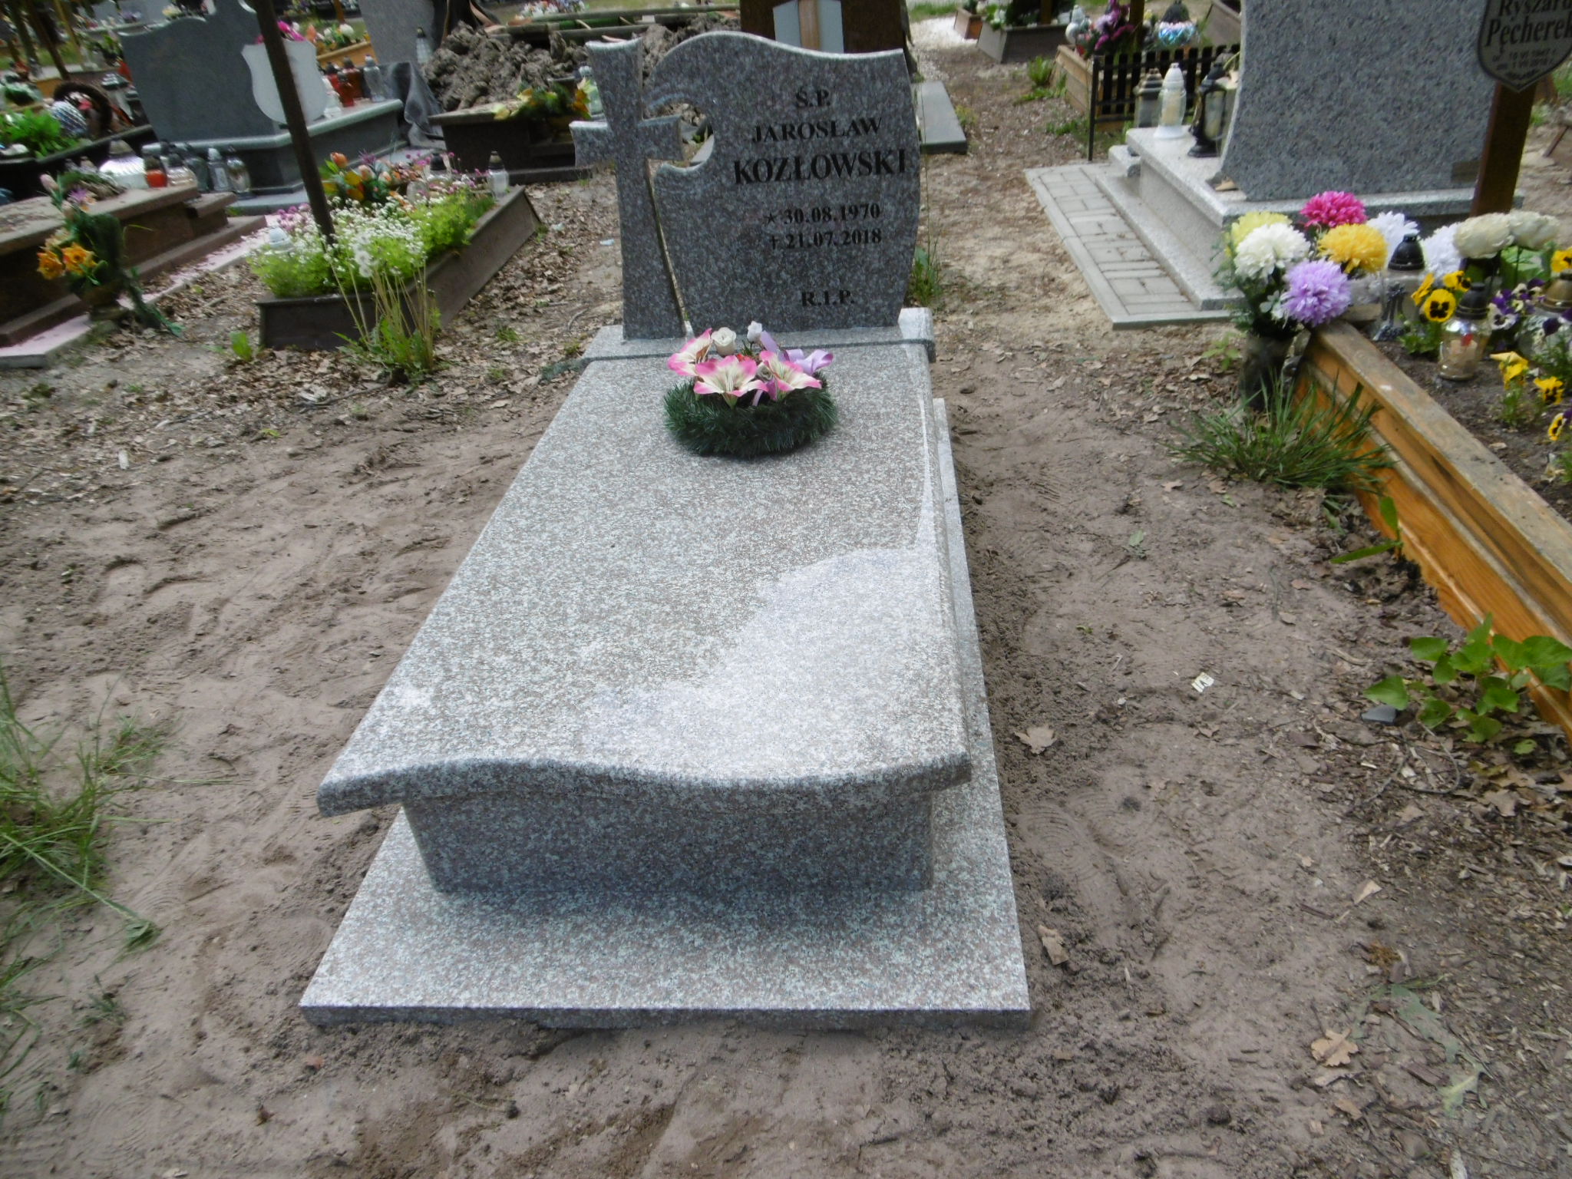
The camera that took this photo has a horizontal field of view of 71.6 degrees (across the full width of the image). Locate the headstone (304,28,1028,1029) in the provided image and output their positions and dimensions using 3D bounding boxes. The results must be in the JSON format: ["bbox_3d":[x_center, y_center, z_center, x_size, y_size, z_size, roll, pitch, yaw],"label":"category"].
[{"bbox_3d":[-0.151,-0.383,2.070,1.000,1.050,2.035,-2,32,6],"label":"headstone"}]

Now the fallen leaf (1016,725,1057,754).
[{"bbox_3d":[0.450,0.258,1.925,0.065,0.018,0.065,-15,33,-14],"label":"fallen leaf"}]

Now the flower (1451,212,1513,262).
[{"bbox_3d":[1.667,-0.846,2.610,0.148,0.105,0.130,14,37,29],"label":"flower"}]

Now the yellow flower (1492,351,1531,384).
[{"bbox_3d":[1.561,-0.480,2.346,0.080,0.065,0.055,16,38,30],"label":"yellow flower"}]

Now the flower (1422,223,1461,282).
[{"bbox_3d":[1.643,-0.833,2.703,0.145,0.140,0.120,13,37,28],"label":"flower"}]

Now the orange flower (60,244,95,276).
[{"bbox_3d":[-2.681,-1.247,4.123,0.125,0.115,0.085,-23,36,-26],"label":"orange flower"}]

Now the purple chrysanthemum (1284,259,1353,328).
[{"bbox_3d":[1.274,-0.710,2.610,0.162,0.150,0.140,10,35,24],"label":"purple chrysanthemum"}]

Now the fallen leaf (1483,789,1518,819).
[{"bbox_3d":[1.029,0.309,1.571,0.050,0.020,0.055,-2,32,6],"label":"fallen leaf"}]

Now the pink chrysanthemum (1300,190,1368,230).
[{"bbox_3d":[1.353,-0.934,2.692,0.165,0.105,0.165,10,35,23],"label":"pink chrysanthemum"}]

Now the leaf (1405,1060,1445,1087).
[{"bbox_3d":[0.791,0.596,1.348,0.044,0.012,0.022,21,41,36],"label":"leaf"}]

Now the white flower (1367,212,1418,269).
[{"bbox_3d":[1.500,-0.864,2.696,0.140,0.140,0.120,11,36,26],"label":"white flower"}]

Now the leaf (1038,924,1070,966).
[{"bbox_3d":[0.356,0.474,1.453,0.036,0.015,0.070,-12,32,-9],"label":"leaf"}]

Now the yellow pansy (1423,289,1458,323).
[{"bbox_3d":[1.542,-0.667,2.568,0.076,0.078,0.030,13,25,28],"label":"yellow pansy"}]

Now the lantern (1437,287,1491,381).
[{"bbox_3d":[1.568,-0.593,2.494,0.108,0.222,0.108,14,37,29],"label":"lantern"}]

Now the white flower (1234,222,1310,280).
[{"bbox_3d":[1.172,-0.818,2.634,0.180,0.125,0.155,8,35,22],"label":"white flower"}]

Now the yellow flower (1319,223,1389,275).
[{"bbox_3d":[1.391,-0.835,2.669,0.167,0.125,0.160,11,36,24],"label":"yellow flower"}]

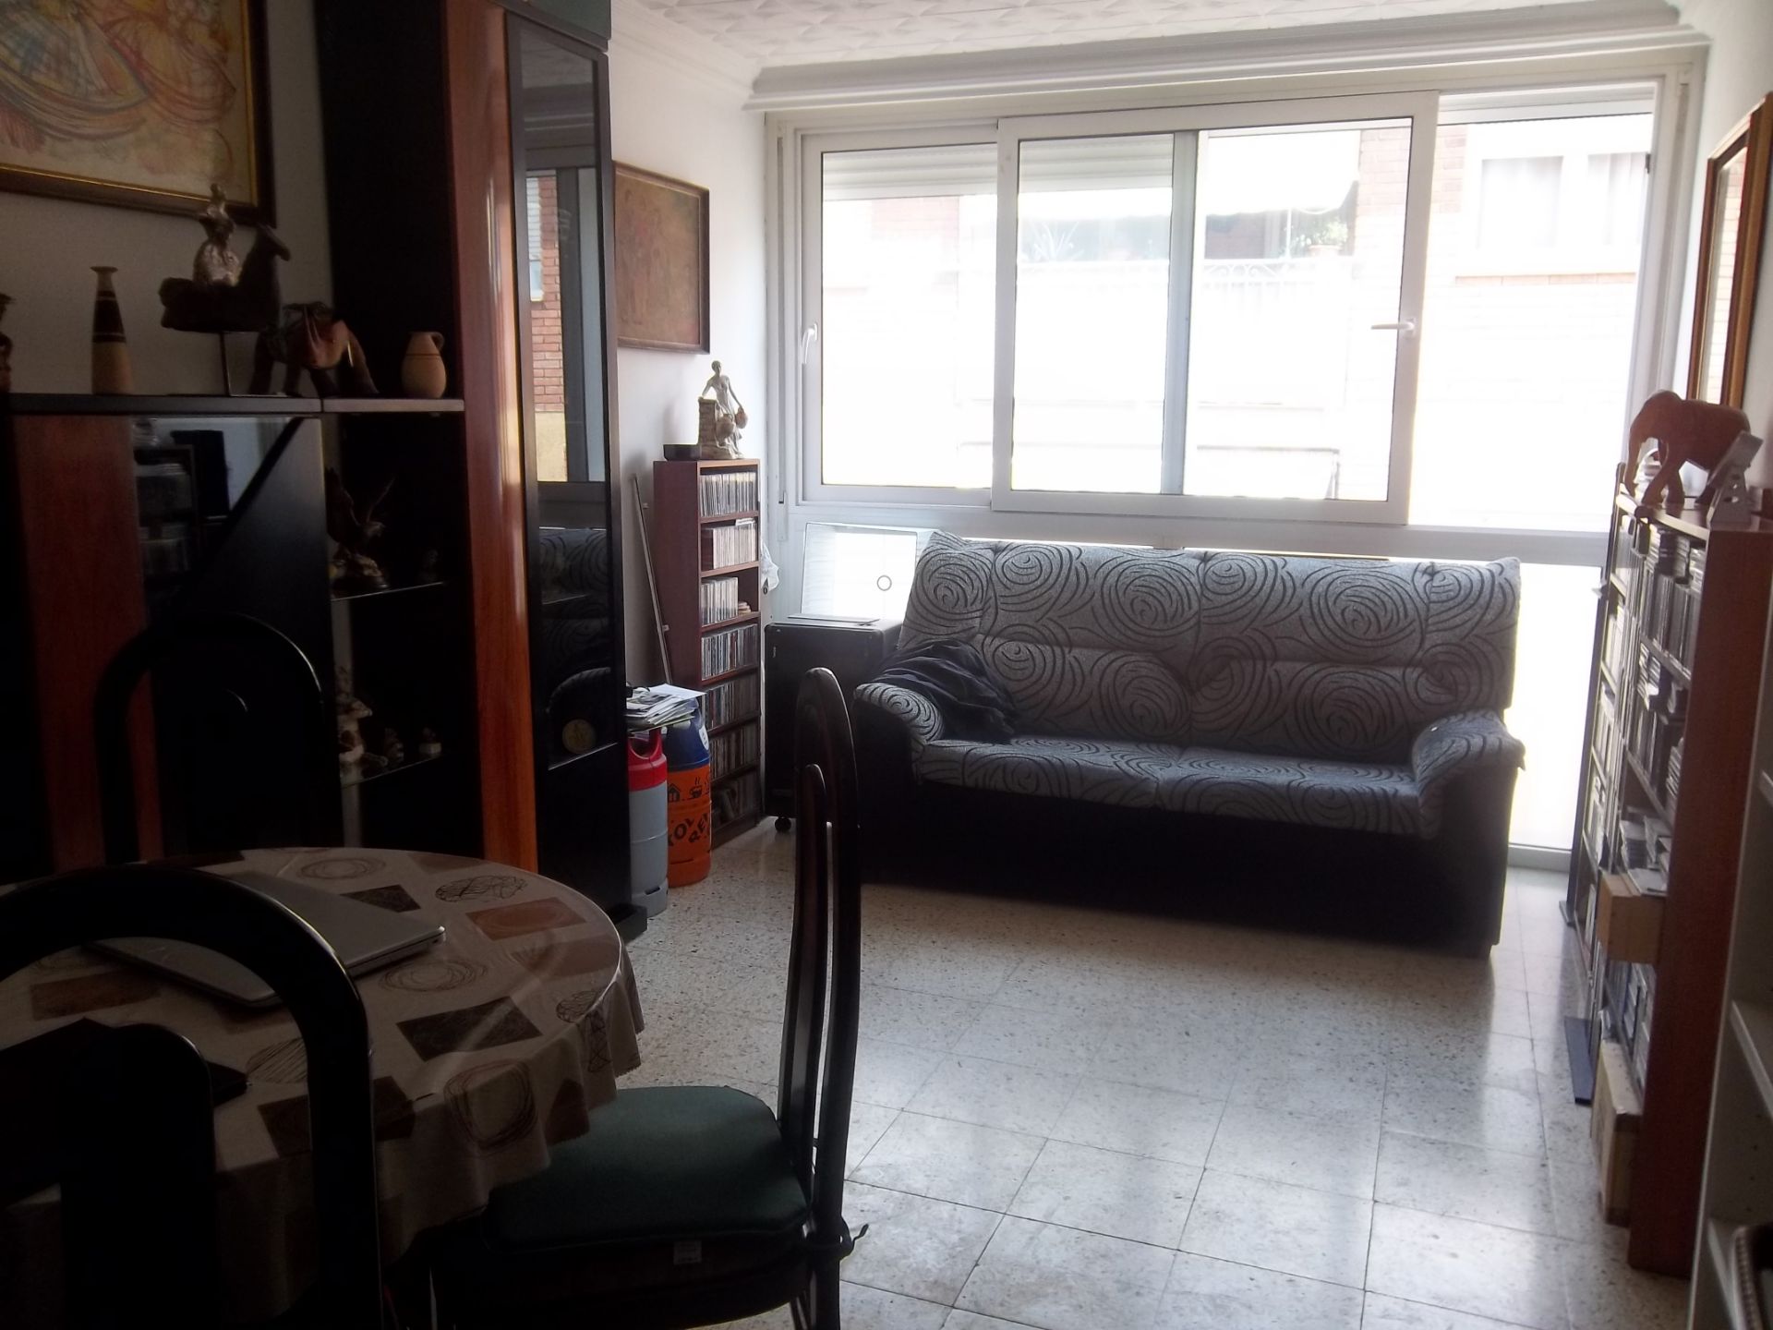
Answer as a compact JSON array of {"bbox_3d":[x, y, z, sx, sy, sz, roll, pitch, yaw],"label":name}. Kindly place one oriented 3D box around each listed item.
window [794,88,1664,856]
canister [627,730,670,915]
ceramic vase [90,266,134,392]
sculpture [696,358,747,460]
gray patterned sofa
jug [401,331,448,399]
[{"bbox_3d":[0.940,-0.638,4.778,2.713,2.295,0.102,4,11,20],"label":"window"},{"bbox_3d":[-0.769,0.420,4.074,0.301,0.561,0.301,-2,10,-11],"label":"canister"},{"bbox_3d":[-1.300,-0.557,2.395,0.061,0.209,0.061,-5,12,-27],"label":"ceramic vase"},{"bbox_3d":[-0.534,-0.822,4.620,0.158,0.326,0.128,-6,12,-30],"label":"sculpture"},{"bbox_3d":[0.902,0.157,4.362,1.826,1.000,0.877,4,11,17],"label":"gray patterned sofa"},{"bbox_3d":[-0.973,-0.629,3.009,0.093,0.142,0.090,-3,11,-17],"label":"jug"}]

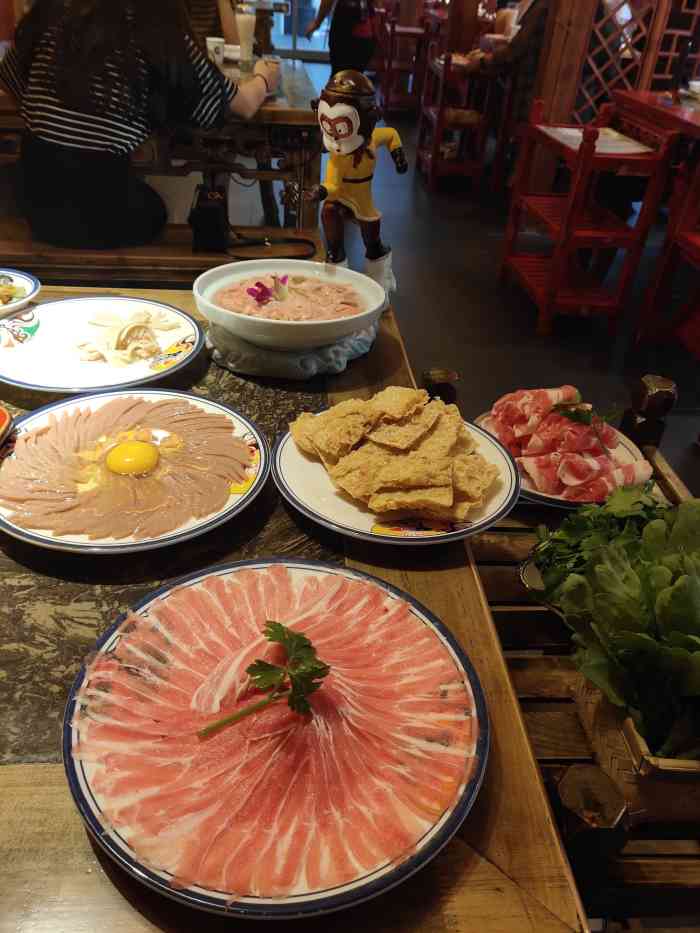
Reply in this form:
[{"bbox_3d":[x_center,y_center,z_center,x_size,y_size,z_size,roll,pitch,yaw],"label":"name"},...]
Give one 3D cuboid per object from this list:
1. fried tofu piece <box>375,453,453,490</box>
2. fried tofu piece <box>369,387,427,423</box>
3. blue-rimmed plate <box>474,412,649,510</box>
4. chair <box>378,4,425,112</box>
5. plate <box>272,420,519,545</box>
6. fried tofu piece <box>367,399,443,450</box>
[{"bbox_3d":[0.053,0.004,0.679,0.064,0.014,0.046,0,51,-7],"label":"fried tofu piece"},{"bbox_3d":[0.045,-0.057,0.729,0.052,0.015,0.048,19,48,11],"label":"fried tofu piece"},{"bbox_3d":[0.230,-0.005,0.913,0.202,0.025,0.202,0,36,-7],"label":"blue-rimmed plate"},{"bbox_3d":[0.307,-2.755,5.428,0.260,0.630,0.320,0,36,-7],"label":"chair"},{"bbox_3d":[0.040,0.009,0.727,0.219,0.025,0.219,0,36,-7],"label":"plate"},{"bbox_3d":[0.049,-0.037,0.719,0.042,0.014,0.056,31,54,18],"label":"fried tofu piece"}]

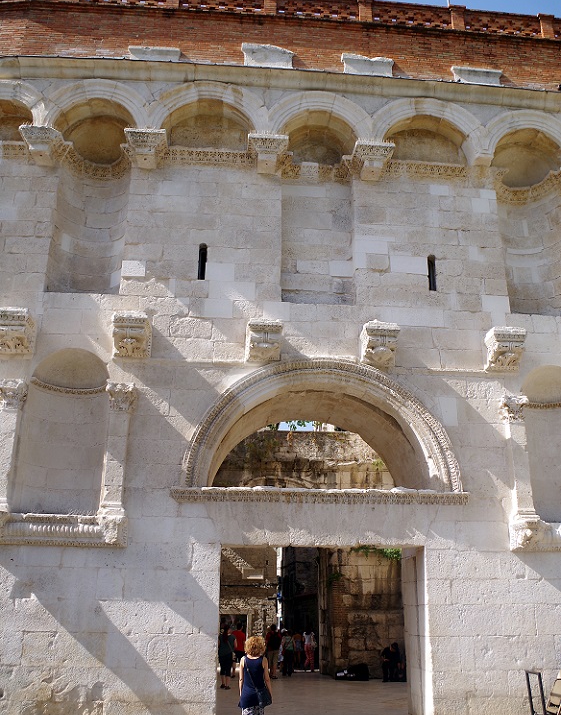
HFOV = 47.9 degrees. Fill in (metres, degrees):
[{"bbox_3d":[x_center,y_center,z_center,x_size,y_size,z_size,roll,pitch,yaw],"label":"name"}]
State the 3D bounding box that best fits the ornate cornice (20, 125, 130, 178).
[{"bbox_3d":[-4.675,-4.698,14.316,2.350,0.900,0.900,2,-20,-4],"label":"ornate cornice"}]

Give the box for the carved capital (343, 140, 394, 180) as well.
[{"bbox_3d":[2.050,-4.403,14.239,0.918,0.499,0.680,2,-19,-5],"label":"carved capital"}]

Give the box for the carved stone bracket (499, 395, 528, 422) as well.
[{"bbox_3d":[4.676,1.065,12.777,0.523,0.512,0.380,2,-19,-5],"label":"carved stone bracket"}]

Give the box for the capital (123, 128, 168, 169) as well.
[{"bbox_3d":[-2.939,-4.557,13.799,0.875,0.493,0.680,2,-19,-5],"label":"capital"}]

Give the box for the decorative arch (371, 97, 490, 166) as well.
[{"bbox_3d":[3.553,-5.388,15.040,2.750,1.750,0.650,2,-20,-4],"label":"decorative arch"}]

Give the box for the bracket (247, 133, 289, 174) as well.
[{"bbox_3d":[-0.291,-4.532,14.052,0.871,0.538,0.680,2,-19,-5],"label":"bracket"}]

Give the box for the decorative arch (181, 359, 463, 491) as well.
[{"bbox_3d":[0.800,1.488,12.960,5.367,2.649,1.200,2,-19,-5],"label":"decorative arch"}]

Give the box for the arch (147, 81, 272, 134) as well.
[{"bbox_3d":[-1.555,-5.575,14.402,2.547,1.332,0.470,2,-19,-5],"label":"arch"}]

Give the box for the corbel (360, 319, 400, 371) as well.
[{"bbox_3d":[2.025,-0.201,12.807,0.696,0.803,0.620,2,-19,-5],"label":"corbel"}]

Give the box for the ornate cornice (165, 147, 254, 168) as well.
[{"bbox_3d":[-1.620,-4.553,14.397,2.050,0.430,0.260,2,-20,-4],"label":"ornate cornice"}]

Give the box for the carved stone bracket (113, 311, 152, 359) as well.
[{"bbox_3d":[-2.930,-0.408,12.389,0.655,0.726,0.620,2,-19,-5],"label":"carved stone bracket"}]

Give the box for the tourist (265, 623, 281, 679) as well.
[{"bbox_3d":[-0.242,9.818,21.075,0.550,1.654,0.380,2,-21,-3],"label":"tourist"}]

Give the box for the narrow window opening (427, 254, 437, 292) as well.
[{"bbox_3d":[3.372,-1.829,14.243,0.216,0.913,0.300,2,-21,-3],"label":"narrow window opening"}]

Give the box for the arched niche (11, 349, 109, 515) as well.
[{"bbox_3d":[-4.274,1.503,12.656,1.687,3.310,0.650,2,-21,-3],"label":"arched niche"}]

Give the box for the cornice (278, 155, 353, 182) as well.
[{"bbox_3d":[0.802,-4.458,14.877,1.700,0.500,0.400,2,-20,-4],"label":"cornice"}]

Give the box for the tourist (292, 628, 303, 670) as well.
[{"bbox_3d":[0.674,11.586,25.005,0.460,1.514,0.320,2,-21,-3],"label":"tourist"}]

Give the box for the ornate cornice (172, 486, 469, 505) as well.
[{"bbox_3d":[0.755,2.606,11.911,5.650,0.300,0.320,2,-20,-4],"label":"ornate cornice"}]

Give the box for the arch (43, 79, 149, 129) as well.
[{"bbox_3d":[-4.219,-5.793,14.387,2.300,1.280,0.500,2,-20,-4],"label":"arch"}]

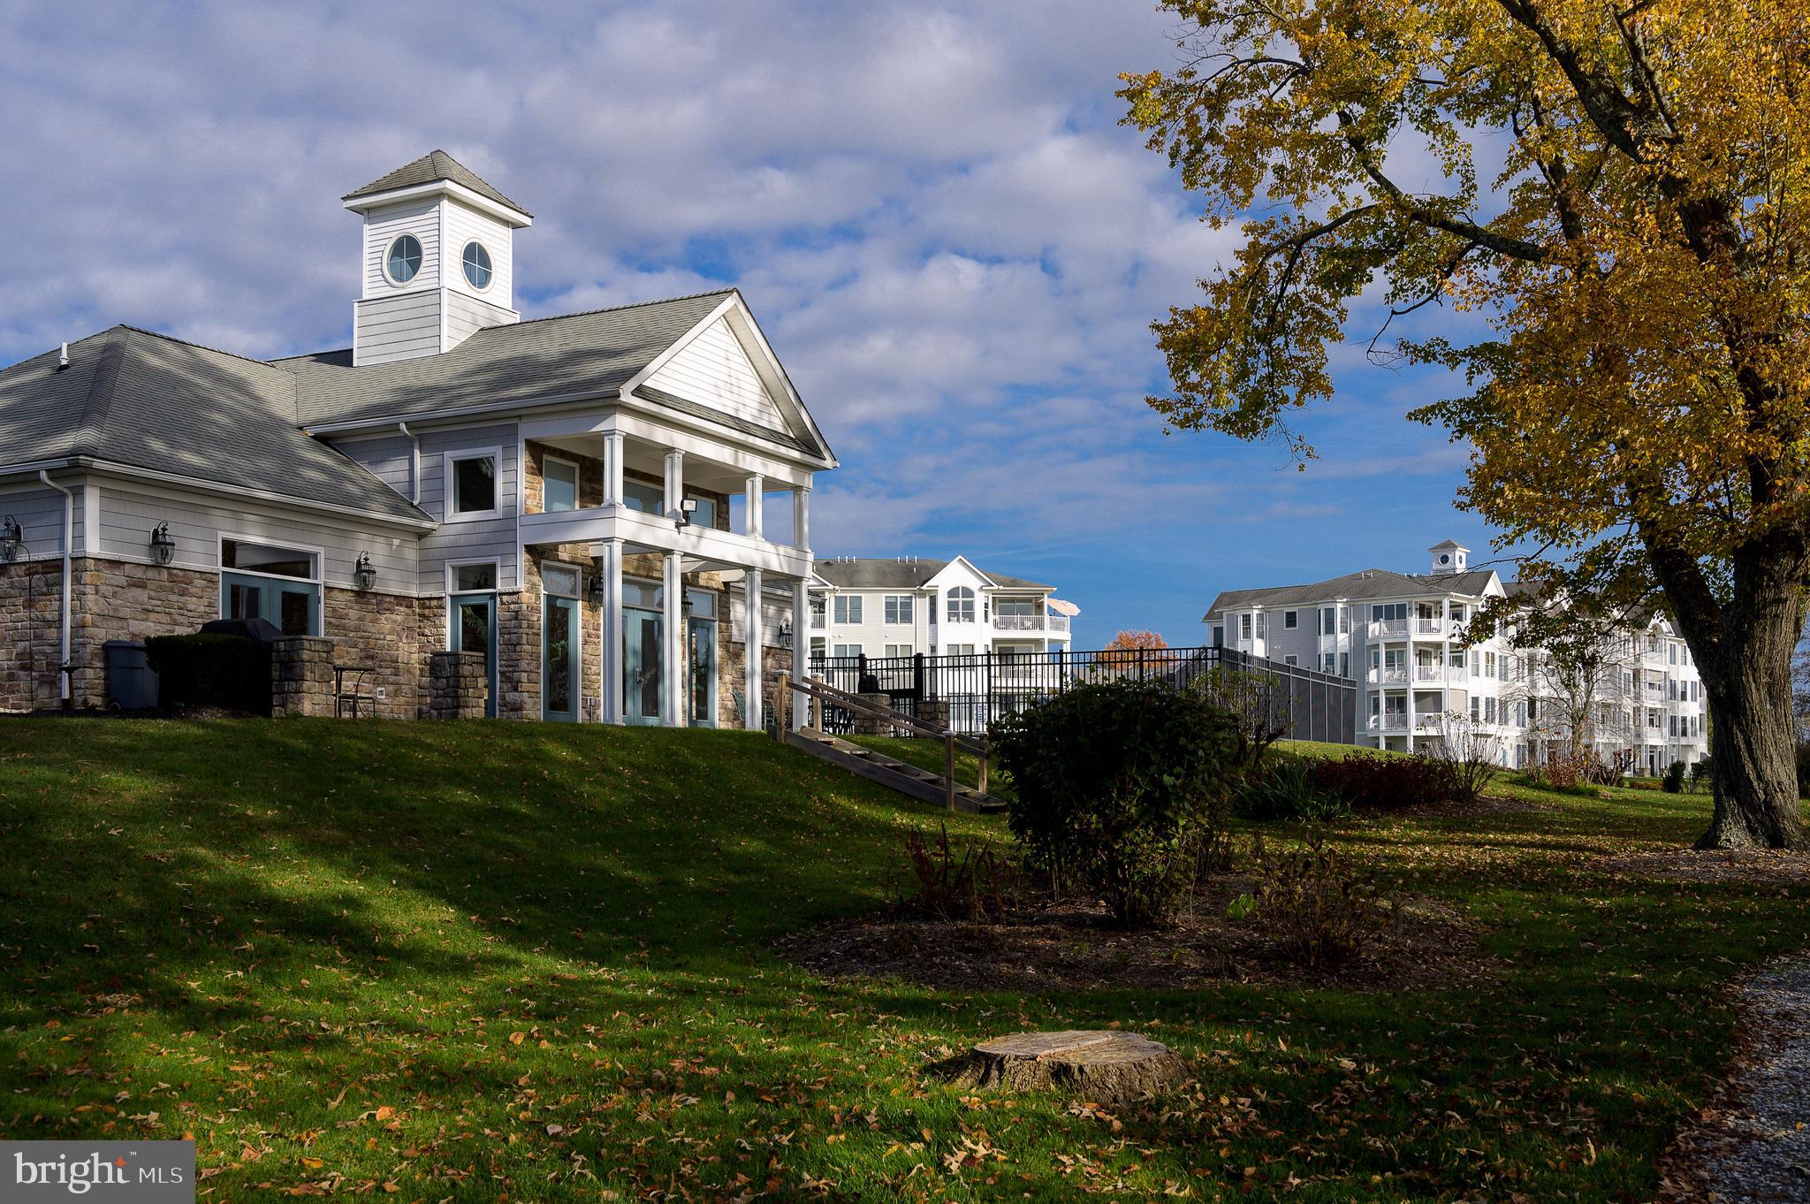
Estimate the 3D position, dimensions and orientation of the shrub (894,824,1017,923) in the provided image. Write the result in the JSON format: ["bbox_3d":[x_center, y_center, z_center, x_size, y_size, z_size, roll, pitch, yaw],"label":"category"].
[{"bbox_3d":[0.367,1.988,12.500,0.910,0.740,0.850,0,-3,0],"label":"shrub"}]

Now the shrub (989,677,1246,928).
[{"bbox_3d":[1.584,1.495,12.800,1.850,1.830,1.750,0,-3,0],"label":"shrub"}]

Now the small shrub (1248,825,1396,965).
[{"bbox_3d":[2.646,1.879,10.800,0.920,0.880,0.880,0,-3,0],"label":"small shrub"}]

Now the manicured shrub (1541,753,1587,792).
[{"bbox_3d":[18.129,4.692,47.000,1.200,1.050,1.100,0,-3,0],"label":"manicured shrub"}]

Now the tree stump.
[{"bbox_3d":[0.677,2.011,7.400,1.060,0.230,1.000,0,-3,0],"label":"tree stump"}]

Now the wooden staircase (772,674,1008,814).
[{"bbox_3d":[-0.225,2.026,24.700,3.400,2.050,1.100,-2,-4,27],"label":"wooden staircase"}]

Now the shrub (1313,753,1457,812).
[{"bbox_3d":[7.588,2.852,27.000,2.300,0.930,1.400,0,-3,0],"label":"shrub"}]

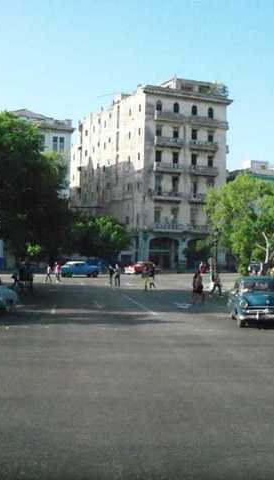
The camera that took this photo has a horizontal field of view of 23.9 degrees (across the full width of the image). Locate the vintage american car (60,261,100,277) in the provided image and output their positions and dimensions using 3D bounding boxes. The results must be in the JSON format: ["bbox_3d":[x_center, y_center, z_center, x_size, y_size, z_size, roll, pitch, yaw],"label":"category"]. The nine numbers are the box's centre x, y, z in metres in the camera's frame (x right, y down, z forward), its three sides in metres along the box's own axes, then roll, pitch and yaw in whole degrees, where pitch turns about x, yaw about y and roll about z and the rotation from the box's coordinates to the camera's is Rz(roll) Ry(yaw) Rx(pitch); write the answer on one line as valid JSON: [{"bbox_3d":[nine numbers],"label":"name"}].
[{"bbox_3d":[-5.950,3.188,68.141,4.500,1.600,1.750,0,-2,-14],"label":"vintage american car"}]

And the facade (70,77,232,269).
[{"bbox_3d":[1.005,-9.252,104.233,14.000,27.800,31.500,2,-1,-25],"label":"facade"}]

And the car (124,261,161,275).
[{"bbox_3d":[0.746,3.409,79.017,4.800,1.550,1.850,2,-1,-30],"label":"car"}]

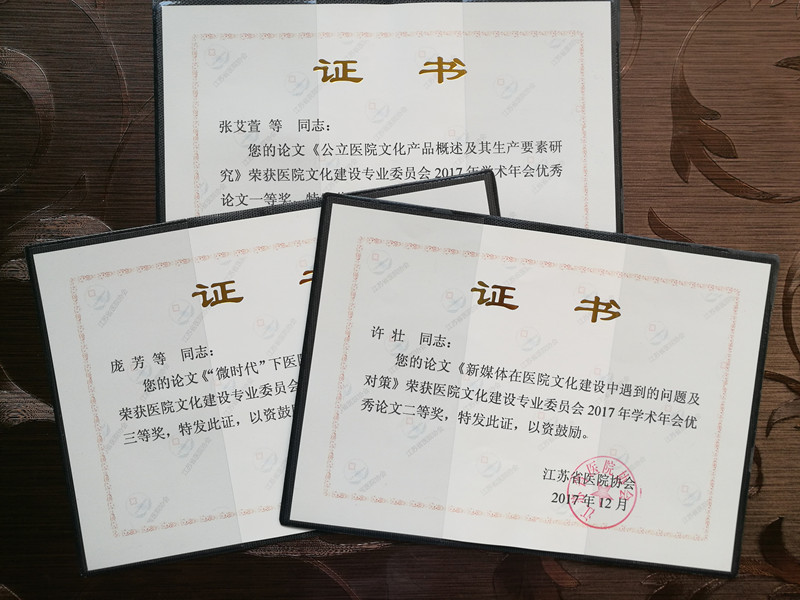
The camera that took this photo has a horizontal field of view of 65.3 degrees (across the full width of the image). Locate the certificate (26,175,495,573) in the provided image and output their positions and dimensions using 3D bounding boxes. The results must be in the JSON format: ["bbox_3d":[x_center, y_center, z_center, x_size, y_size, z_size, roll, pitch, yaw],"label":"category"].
[{"bbox_3d":[-0.072,0.047,0.410,0.306,0.010,0.217,-10,90,-2],"label":"certificate"}]

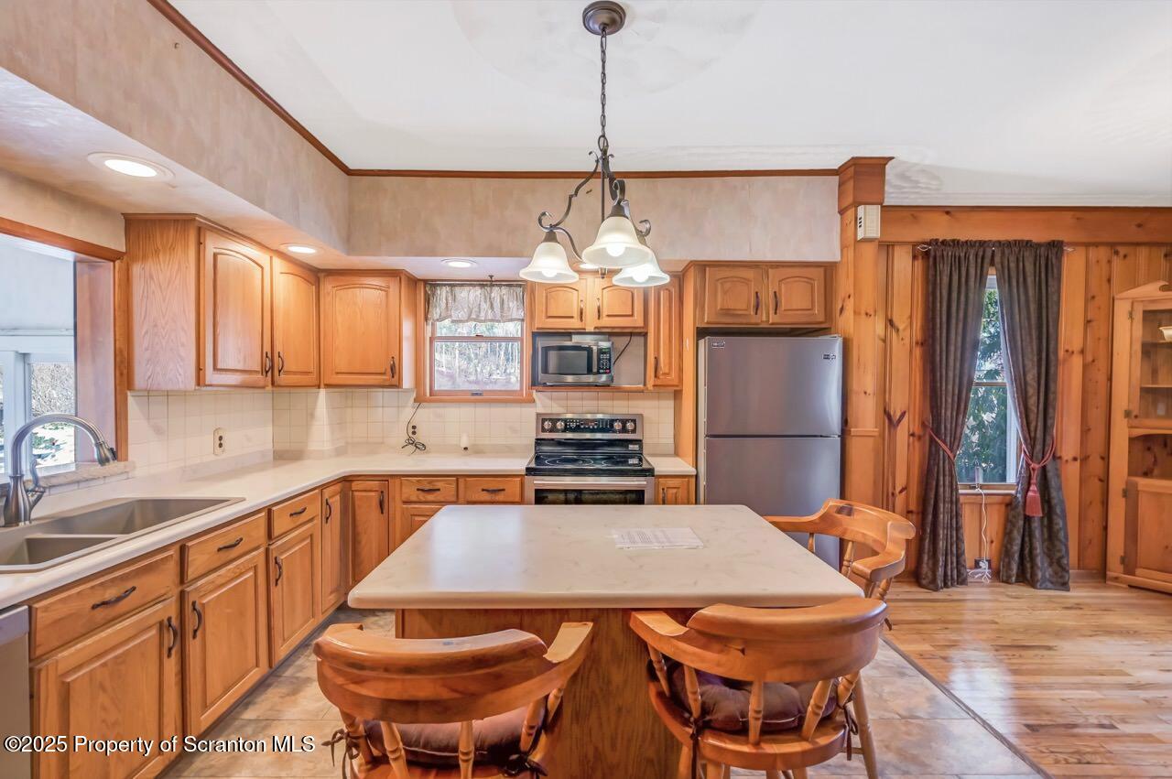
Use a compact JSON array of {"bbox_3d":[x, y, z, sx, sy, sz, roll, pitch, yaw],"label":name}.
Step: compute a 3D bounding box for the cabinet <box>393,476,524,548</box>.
[{"bbox_3d":[-0.757,0.909,3.196,0.781,0.822,0.605,0,1,0],"label":"cabinet"}]

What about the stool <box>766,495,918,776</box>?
[{"bbox_3d":[0.836,0.911,1.743,0.520,0.950,0.590,0,1,-18],"label":"stool"}]

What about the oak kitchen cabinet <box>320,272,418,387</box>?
[{"bbox_3d":[-1.467,-0.392,3.337,0.555,0.764,0.310,0,1,0],"label":"oak kitchen cabinet"}]

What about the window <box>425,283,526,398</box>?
[{"bbox_3d":[-0.807,-0.358,3.562,0.743,0.835,0.120,0,1,0],"label":"window"}]

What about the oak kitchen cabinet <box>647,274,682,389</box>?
[{"bbox_3d":[0.525,-0.385,3.375,0.245,0.762,0.325,0,1,0],"label":"oak kitchen cabinet"}]

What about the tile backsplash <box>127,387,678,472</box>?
[{"bbox_3d":[-0.709,0.217,2.876,2.720,0.425,1.350,0,1,0],"label":"tile backsplash"}]

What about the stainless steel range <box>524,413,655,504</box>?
[{"bbox_3d":[0.015,0.781,3.182,0.765,1.214,0.700,0,1,0],"label":"stainless steel range"}]

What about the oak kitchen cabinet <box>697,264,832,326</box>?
[{"bbox_3d":[1.081,-0.574,3.217,0.800,0.392,0.560,0,1,0],"label":"oak kitchen cabinet"}]

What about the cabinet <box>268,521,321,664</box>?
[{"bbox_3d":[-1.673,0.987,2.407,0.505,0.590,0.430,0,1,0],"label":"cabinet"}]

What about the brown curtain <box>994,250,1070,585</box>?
[{"bbox_3d":[3.122,0.172,3.444,0.495,2.450,0.165,0,1,0],"label":"brown curtain"}]

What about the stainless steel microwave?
[{"bbox_3d":[-0.067,-0.169,3.298,0.476,0.269,0.360,0,1,0],"label":"stainless steel microwave"}]

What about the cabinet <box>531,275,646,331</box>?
[{"bbox_3d":[0.016,-0.576,3.339,0.750,0.392,0.310,0,1,0],"label":"cabinet"}]

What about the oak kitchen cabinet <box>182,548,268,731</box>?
[{"bbox_3d":[-1.710,0.982,1.938,0.610,0.595,0.473,0,1,0],"label":"oak kitchen cabinet"}]

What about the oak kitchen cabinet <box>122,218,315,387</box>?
[{"bbox_3d":[-1.897,-0.394,2.697,0.325,0.780,1.020,0,1,0],"label":"oak kitchen cabinet"}]

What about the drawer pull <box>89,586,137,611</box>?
[{"bbox_3d":[-1.405,0.620,1.458,0.030,0.020,0.134,0,1,0],"label":"drawer pull"}]

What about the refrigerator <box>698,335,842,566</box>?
[{"bbox_3d":[1.048,0.534,3.102,0.757,1.675,0.735,0,1,0],"label":"refrigerator"}]

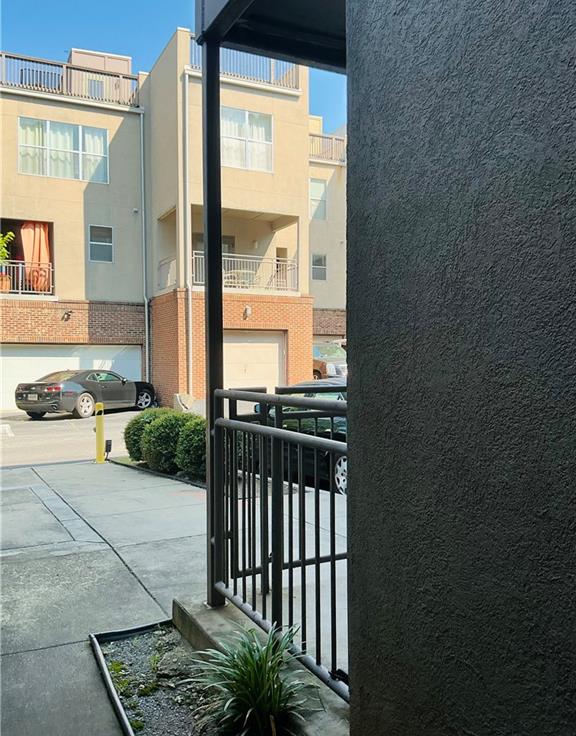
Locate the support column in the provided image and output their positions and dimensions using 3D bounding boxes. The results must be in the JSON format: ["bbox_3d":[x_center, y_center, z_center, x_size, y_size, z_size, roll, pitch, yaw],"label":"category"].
[{"bbox_3d":[-0.371,-0.215,3.131,0.071,2.840,0.071,-1,1,-26],"label":"support column"}]

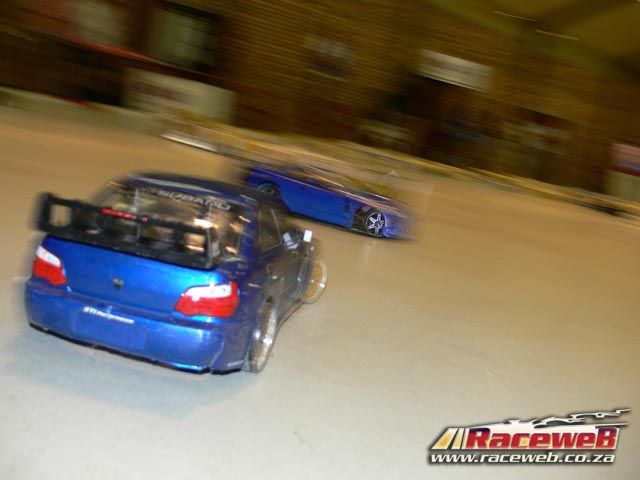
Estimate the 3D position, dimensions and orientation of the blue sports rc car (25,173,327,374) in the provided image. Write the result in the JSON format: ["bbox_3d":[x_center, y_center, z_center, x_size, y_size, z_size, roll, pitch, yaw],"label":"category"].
[{"bbox_3d":[-0.117,0.012,0.721,0.196,0.143,0.437,12,10,9],"label":"blue sports rc car"}]

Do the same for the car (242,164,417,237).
[{"bbox_3d":[0.029,-0.109,1.590,0.432,0.122,0.193,14,10,19],"label":"car"}]

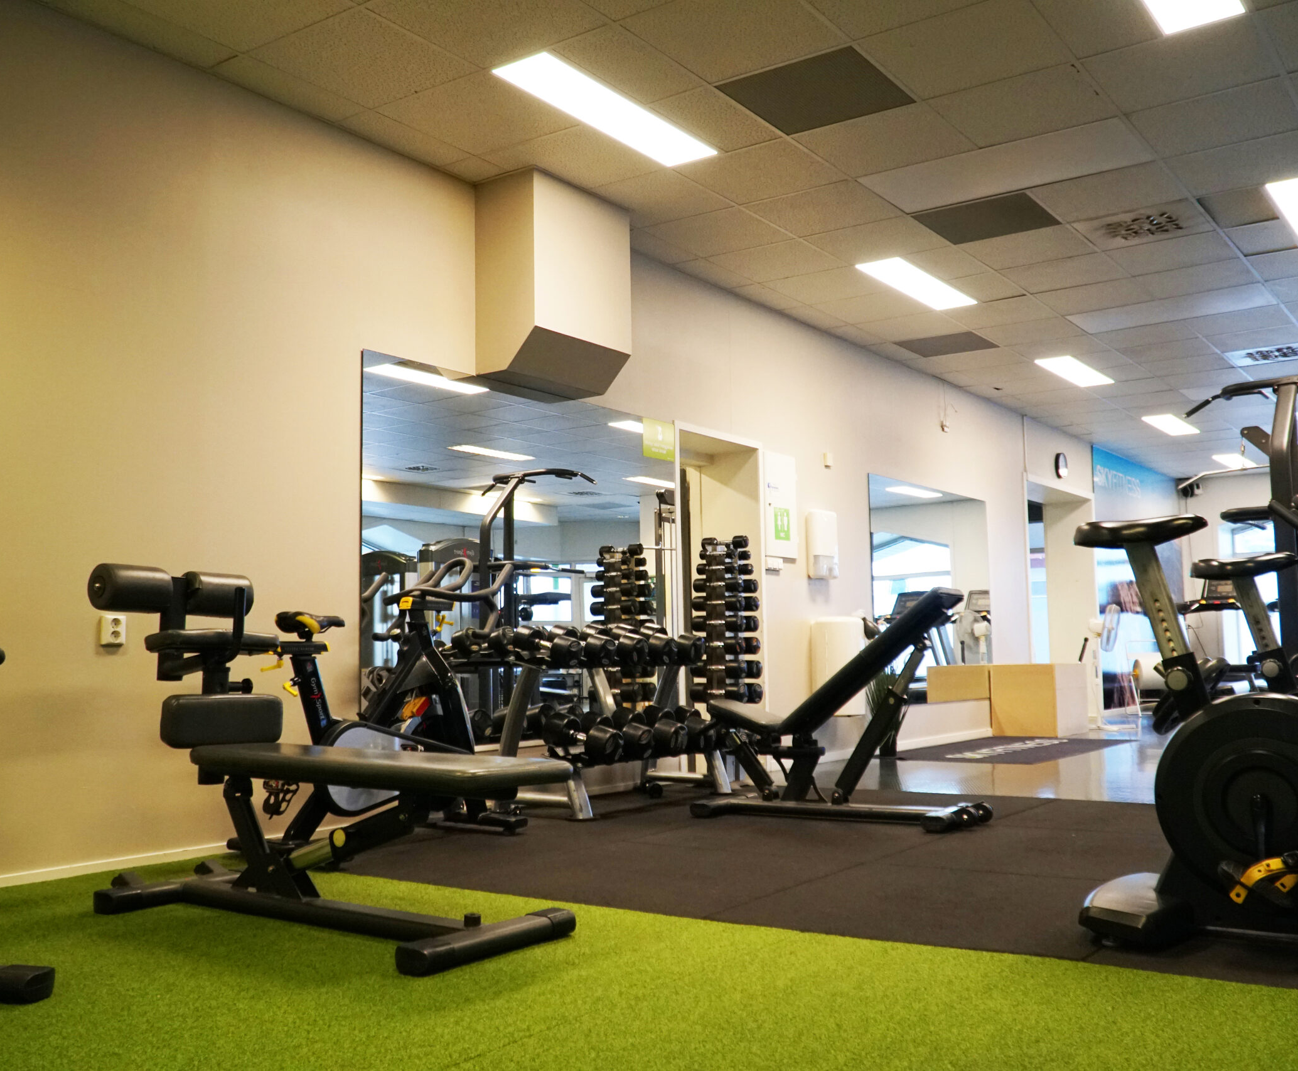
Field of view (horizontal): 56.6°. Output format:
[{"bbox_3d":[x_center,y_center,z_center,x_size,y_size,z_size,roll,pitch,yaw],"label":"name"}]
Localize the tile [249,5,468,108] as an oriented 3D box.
[{"bbox_3d":[-1.029,-1.734,4.384,0.600,0.025,0.600,-3,-5,36],"label":"tile"}]

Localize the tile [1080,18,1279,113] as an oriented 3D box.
[{"bbox_3d":[1.964,-1.717,4.455,0.591,0.020,0.591,-4,-6,37],"label":"tile"}]

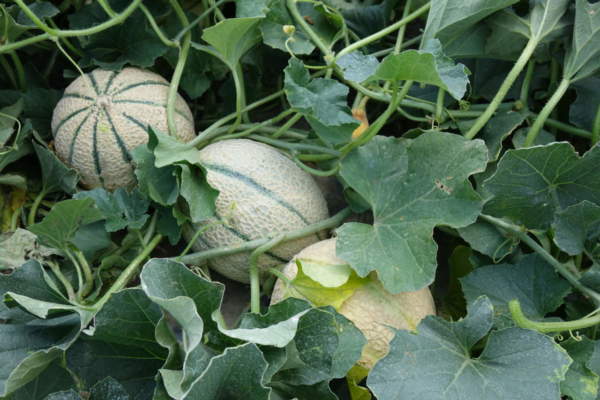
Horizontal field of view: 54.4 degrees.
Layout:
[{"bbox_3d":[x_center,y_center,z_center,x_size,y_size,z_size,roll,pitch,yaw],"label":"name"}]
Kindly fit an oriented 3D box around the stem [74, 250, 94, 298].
[{"bbox_3d":[-0.218,0.075,0.585,0.015,0.059,0.015,13,30,0],"label":"stem"}]

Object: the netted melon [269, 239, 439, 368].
[{"bbox_3d":[0.058,0.113,0.630,0.172,0.147,0.147,8,55,6],"label":"netted melon"}]

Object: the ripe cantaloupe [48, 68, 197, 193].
[{"bbox_3d":[-0.195,-0.078,0.645,0.155,0.143,0.152,-8,55,9],"label":"ripe cantaloupe"}]

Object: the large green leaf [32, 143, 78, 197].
[{"bbox_3d":[-0.259,-0.032,0.620,0.050,0.038,0.042,0,48,0],"label":"large green leaf"}]

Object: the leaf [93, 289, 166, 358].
[{"bbox_3d":[-0.155,0.111,0.530,0.070,0.032,0.058,0,48,0],"label":"leaf"}]

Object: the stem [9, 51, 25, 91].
[{"bbox_3d":[-0.369,-0.167,0.760,0.014,0.054,0.012,0,36,0],"label":"stem"}]

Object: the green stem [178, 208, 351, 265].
[{"bbox_3d":[-0.035,0.036,0.583,0.182,0.016,0.016,-15,56,-10],"label":"green stem"}]

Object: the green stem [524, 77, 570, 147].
[{"bbox_3d":[0.282,-0.100,0.665,0.011,0.084,0.011,24,21,0],"label":"green stem"}]

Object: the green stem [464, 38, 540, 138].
[{"bbox_3d":[0.227,-0.125,0.660,0.013,0.128,0.013,31,18,0],"label":"green stem"}]

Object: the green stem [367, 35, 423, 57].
[{"bbox_3d":[0.128,-0.207,0.780,0.078,0.011,0.012,-21,58,-14],"label":"green stem"}]

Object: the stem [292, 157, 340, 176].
[{"bbox_3d":[0.017,-0.036,0.630,0.050,0.014,0.020,0,55,0],"label":"stem"}]

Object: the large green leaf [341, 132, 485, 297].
[{"bbox_3d":[0.113,0.013,0.585,0.150,0.045,0.158,1,66,-3],"label":"large green leaf"}]

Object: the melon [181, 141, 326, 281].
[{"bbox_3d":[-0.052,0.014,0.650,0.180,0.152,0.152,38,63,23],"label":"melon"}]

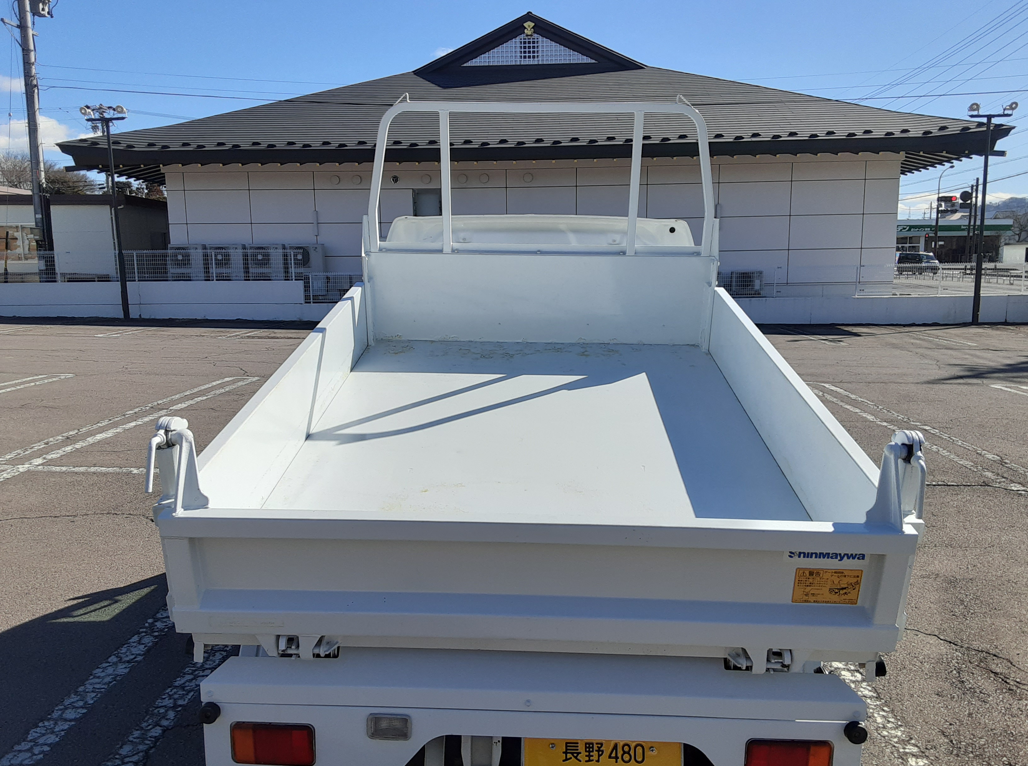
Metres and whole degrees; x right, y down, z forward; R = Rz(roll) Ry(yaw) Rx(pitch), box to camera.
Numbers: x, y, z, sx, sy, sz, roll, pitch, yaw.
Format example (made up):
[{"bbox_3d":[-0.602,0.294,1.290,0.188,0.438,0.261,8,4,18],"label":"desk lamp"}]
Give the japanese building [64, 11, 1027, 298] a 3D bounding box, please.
[{"bbox_3d":[0.618,-8.028,29.343,23.000,9.000,20.500,0,9,2],"label":"japanese building"}]

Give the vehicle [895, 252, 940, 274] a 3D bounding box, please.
[{"bbox_3d":[31.519,-9.296,62.500,1.500,1.750,3.450,-4,10,-18],"label":"vehicle"}]

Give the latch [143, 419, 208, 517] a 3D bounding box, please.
[{"bbox_3d":[-0.621,0.151,1.470,0.098,0.180,0.058,1,20,2],"label":"latch"}]

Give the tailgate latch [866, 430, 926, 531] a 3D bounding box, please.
[{"bbox_3d":[0.686,0.175,1.431,0.094,0.180,0.058,1,20,2],"label":"tailgate latch"}]

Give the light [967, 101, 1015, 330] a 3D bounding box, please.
[{"bbox_3d":[11.294,-4.062,19.286,1.170,5.210,0.350,0,9,2],"label":"light"}]

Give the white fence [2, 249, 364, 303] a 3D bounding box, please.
[{"bbox_3d":[-8.377,-2.704,20.373,8.800,1.330,0.080,0,9,2],"label":"white fence"}]

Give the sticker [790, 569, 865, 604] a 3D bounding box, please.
[{"bbox_3d":[0.595,0.387,1.522,0.124,0.076,0.004,1,20,2],"label":"sticker"}]

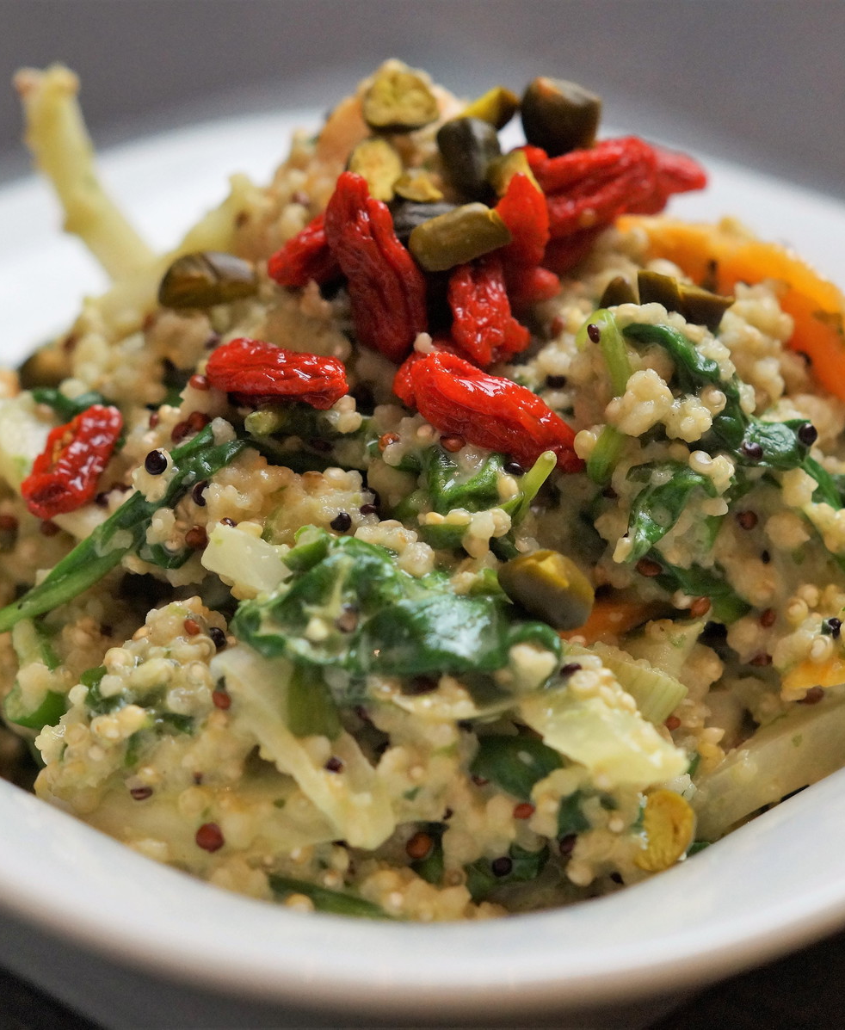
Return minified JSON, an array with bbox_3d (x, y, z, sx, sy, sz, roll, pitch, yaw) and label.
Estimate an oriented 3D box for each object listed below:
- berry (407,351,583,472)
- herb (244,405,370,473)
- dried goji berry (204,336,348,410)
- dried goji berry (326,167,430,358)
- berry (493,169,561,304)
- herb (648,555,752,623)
[{"bbox_3d":[0.008,-0.011,0.350,0.021,0.007,0.007,33,35,7],"label":"berry"},{"bbox_3d":[-0.013,-0.008,0.351,0.013,0.006,0.005,0,28,0],"label":"herb"},{"bbox_3d":[-0.016,-0.016,0.353,0.015,0.006,0.006,10,29,6],"label":"dried goji berry"},{"bbox_3d":[-0.005,-0.027,0.356,0.008,0.021,0.007,-16,-7,8],"label":"dried goji berry"},{"bbox_3d":[0.012,-0.031,0.360,0.006,0.015,0.006,-7,0,4],"label":"berry"},{"bbox_3d":[0.030,0.008,0.351,0.013,0.004,0.004,31,35,9],"label":"herb"}]

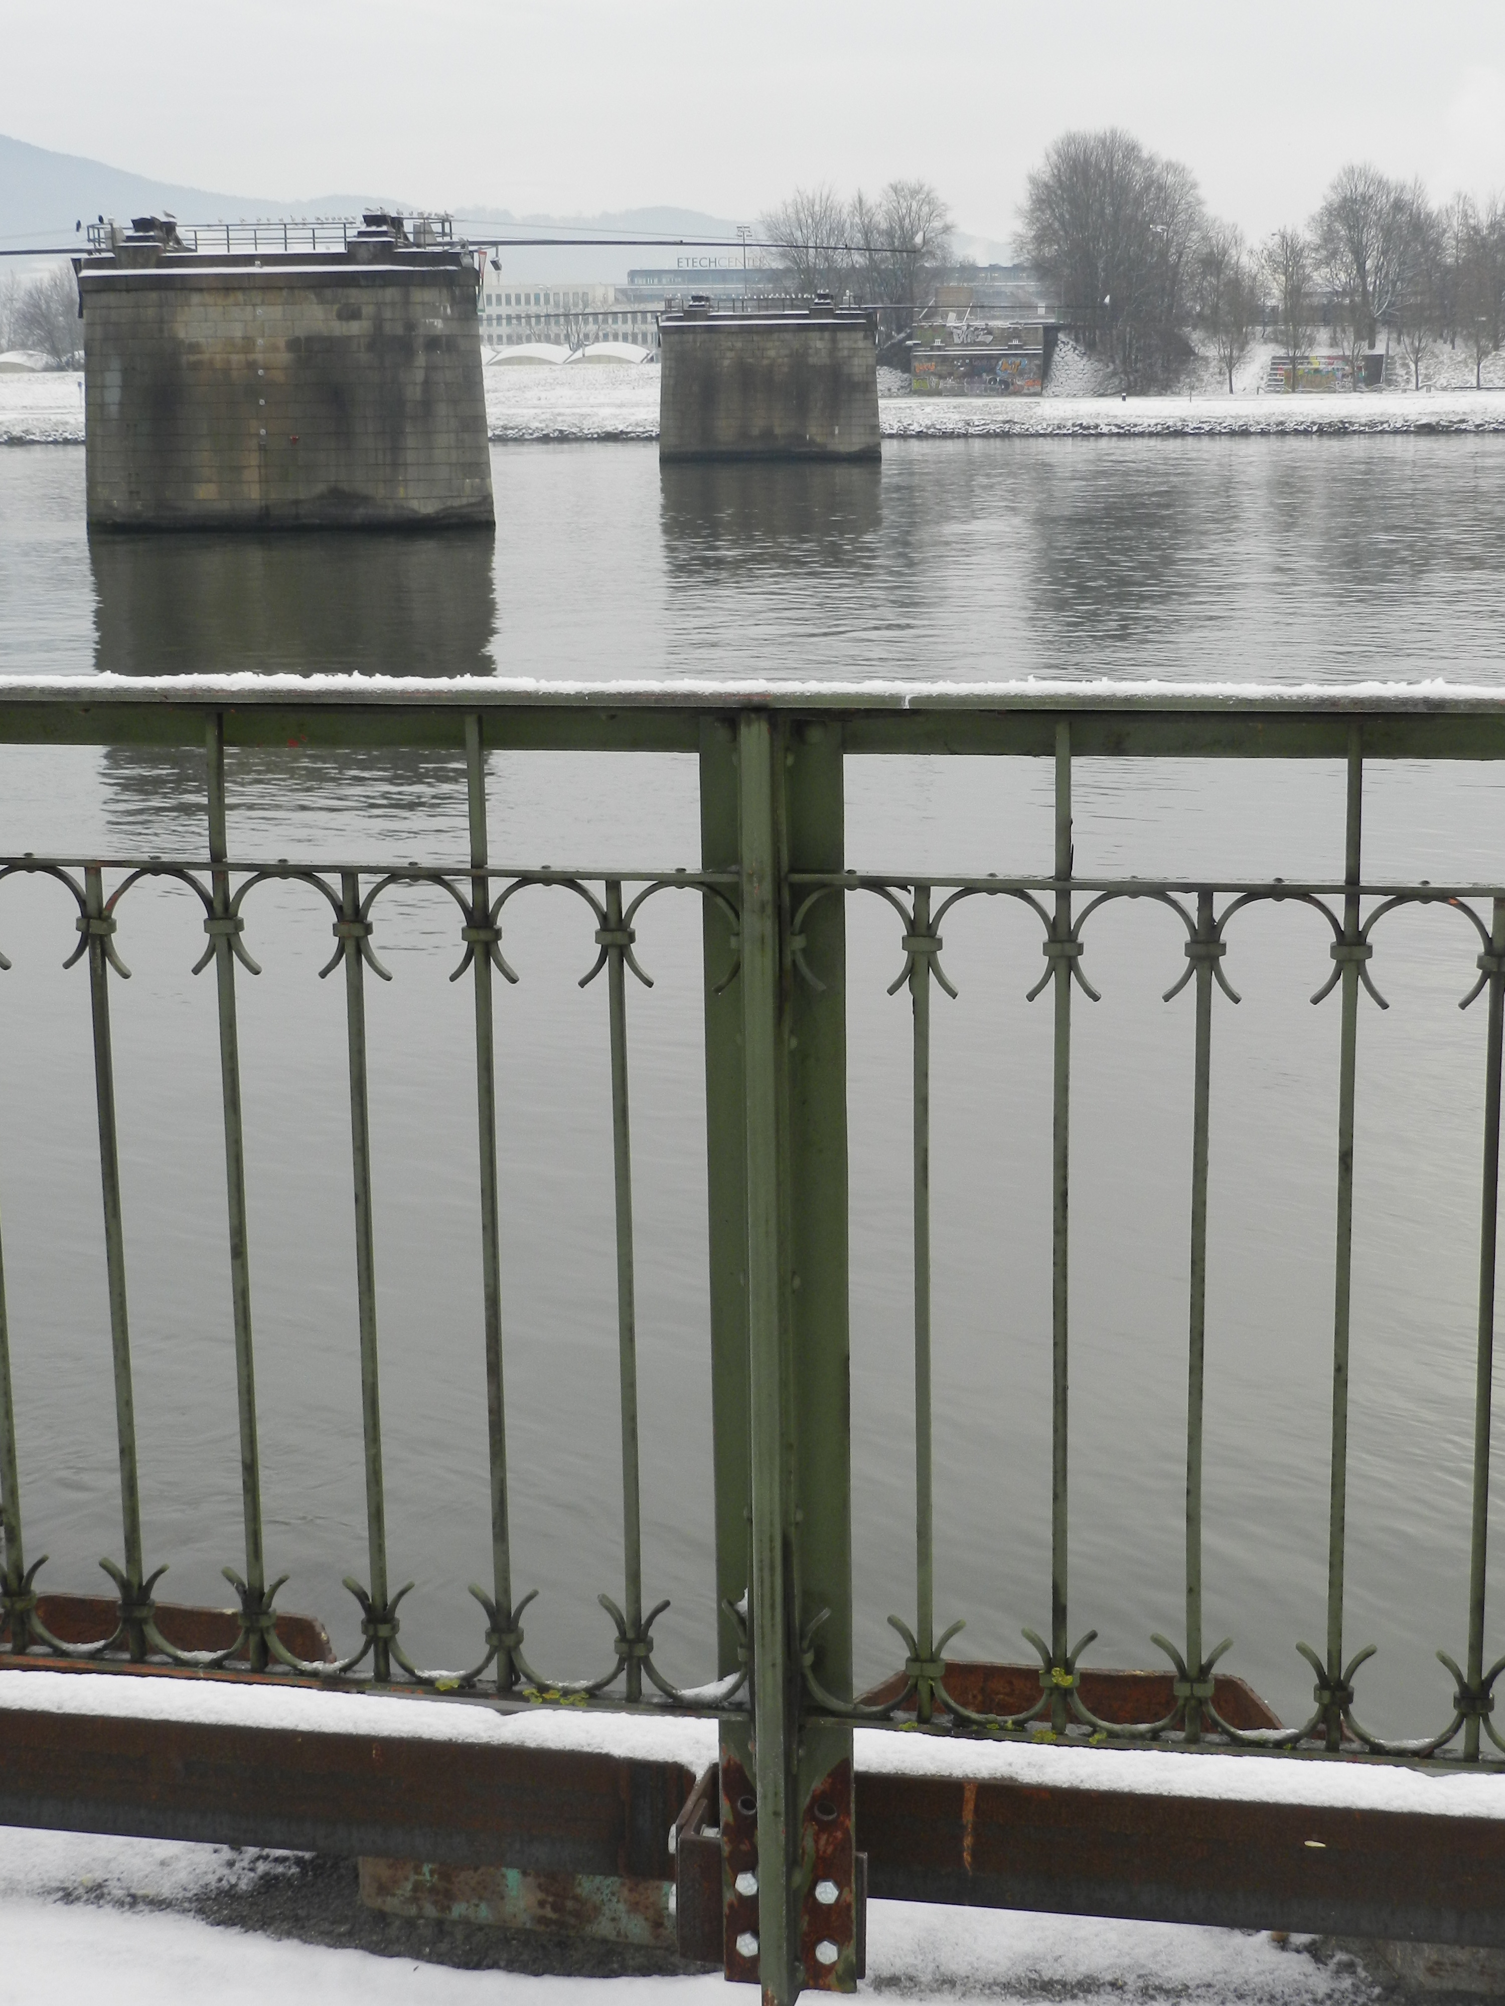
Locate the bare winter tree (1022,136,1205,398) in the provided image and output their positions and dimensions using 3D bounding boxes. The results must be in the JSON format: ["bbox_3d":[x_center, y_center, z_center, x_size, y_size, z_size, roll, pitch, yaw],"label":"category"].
[{"bbox_3d":[33.257,-68.689,284.000,16.074,23.232,15.000,-1,11,0],"label":"bare winter tree"}]

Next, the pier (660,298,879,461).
[{"bbox_3d":[1.058,-35.926,176.337,12.000,9.250,4.200,1,12,11],"label":"pier"}]

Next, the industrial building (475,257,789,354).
[{"bbox_3d":[-21.329,-123.201,550.000,58.093,19.926,32.000,-2,11,-7],"label":"industrial building"}]

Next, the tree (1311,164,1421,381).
[{"bbox_3d":[56.606,-67.436,283.000,9.637,18.992,10.000,-1,11,0],"label":"tree"}]

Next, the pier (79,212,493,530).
[{"bbox_3d":[-13.997,-19.294,94.471,12.000,9.250,4.200,1,12,11],"label":"pier"}]

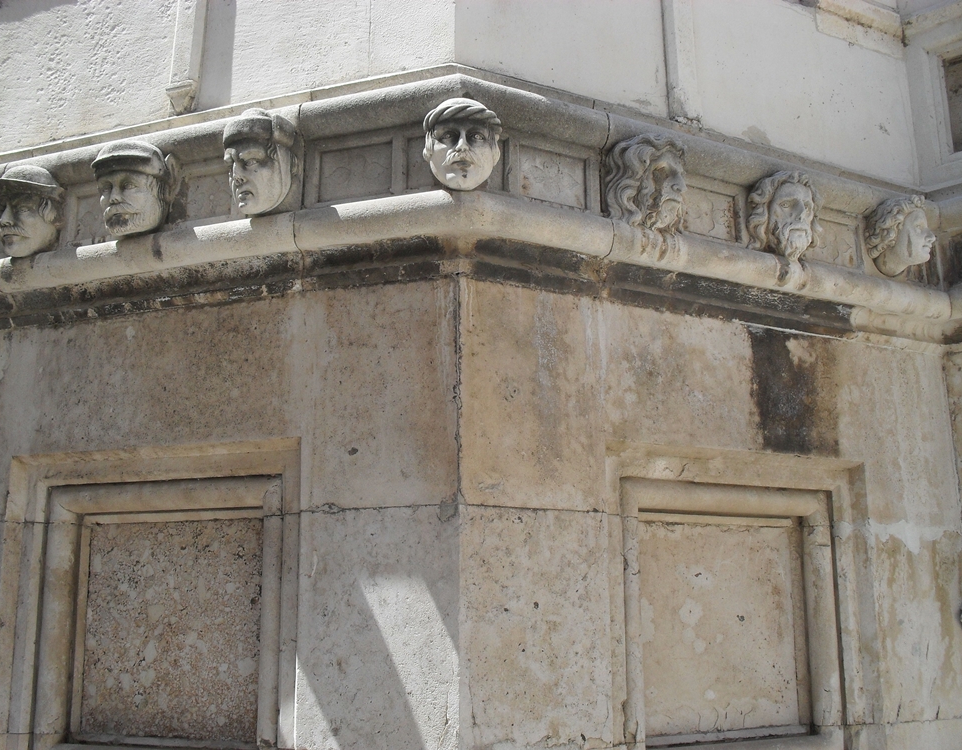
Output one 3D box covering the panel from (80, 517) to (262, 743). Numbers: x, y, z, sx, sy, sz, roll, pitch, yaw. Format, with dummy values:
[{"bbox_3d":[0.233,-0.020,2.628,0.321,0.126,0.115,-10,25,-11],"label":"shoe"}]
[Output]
[{"bbox_3d":[-1.129,0.918,3.691,0.791,0.763,0.060,-5,-13,23],"label":"panel"}]

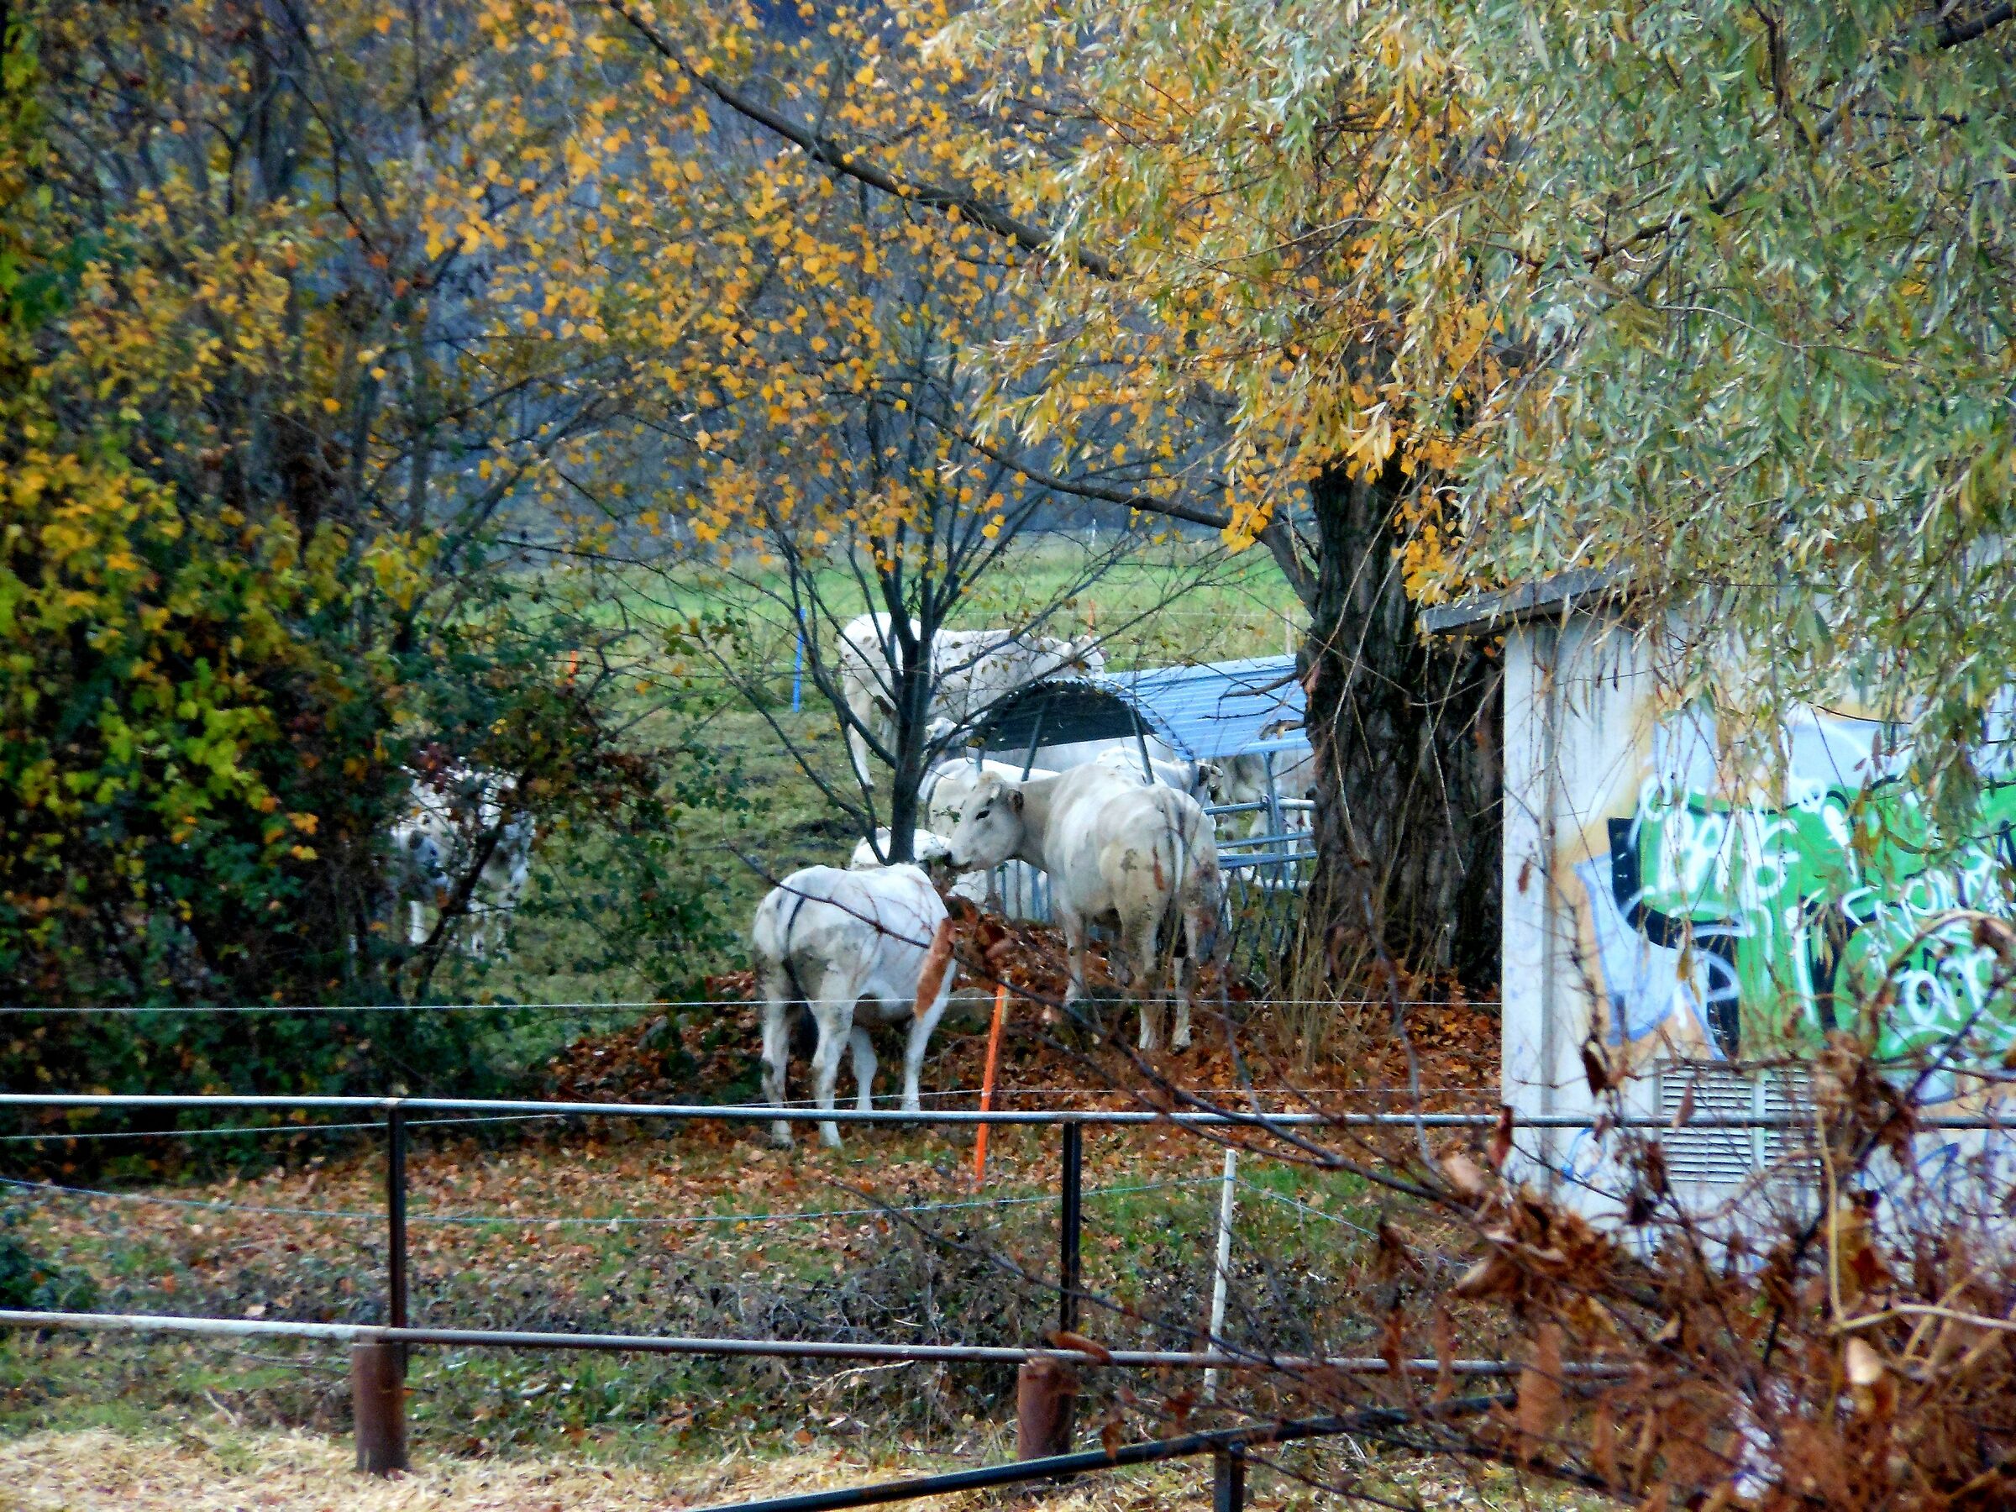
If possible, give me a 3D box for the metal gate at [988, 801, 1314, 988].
[{"bbox_3d":[0.986,0.755,62.679,1.350,1.070,3.000,1,3,23],"label":"metal gate"}]

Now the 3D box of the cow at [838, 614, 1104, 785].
[{"bbox_3d":[-0.279,-0.411,86.065,2.050,1.340,0.650,0,3,-10],"label":"cow"}]

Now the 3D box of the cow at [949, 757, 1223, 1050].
[{"bbox_3d":[0.411,0.748,59.090,0.750,1.400,1.950,-1,3,-25],"label":"cow"}]

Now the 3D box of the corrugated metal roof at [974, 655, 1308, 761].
[{"bbox_3d":[0.980,-0.310,77.000,1.650,0.520,2.200,2,4,29],"label":"corrugated metal roof"}]

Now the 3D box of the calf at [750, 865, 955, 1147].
[{"bbox_3d":[-0.702,1.091,52.799,0.600,1.270,1.900,1,3,15],"label":"calf"}]

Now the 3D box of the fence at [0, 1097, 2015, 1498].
[{"bbox_3d":[0.003,1.752,38.014,7.000,1.250,0.200,0,3,11],"label":"fence"}]

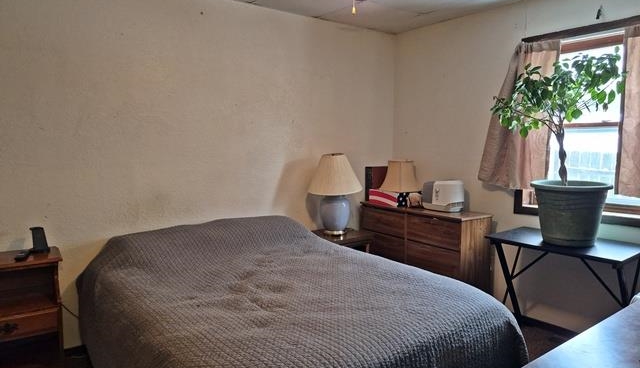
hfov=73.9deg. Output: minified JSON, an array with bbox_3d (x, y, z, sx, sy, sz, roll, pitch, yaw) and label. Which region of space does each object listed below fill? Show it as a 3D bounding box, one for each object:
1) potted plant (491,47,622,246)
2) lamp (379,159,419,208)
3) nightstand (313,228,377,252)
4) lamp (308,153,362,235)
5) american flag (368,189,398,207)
[{"bbox_3d":[1.495,-0.224,2.690,0.620,1.175,0.740,-5,8,-37],"label":"potted plant"},{"bbox_3d":[0.728,-0.004,3.815,0.380,0.410,0.380,-5,8,-37],"label":"lamp"},{"bbox_3d":[0.124,0.706,3.561,0.480,0.595,0.390,-5,8,-37],"label":"nightstand"},{"bbox_3d":[0.125,0.082,3.492,0.435,0.665,0.435,0,6,0],"label":"lamp"},{"bbox_3d":[0.612,0.133,3.818,0.130,0.135,0.310,-5,8,-41],"label":"american flag"}]

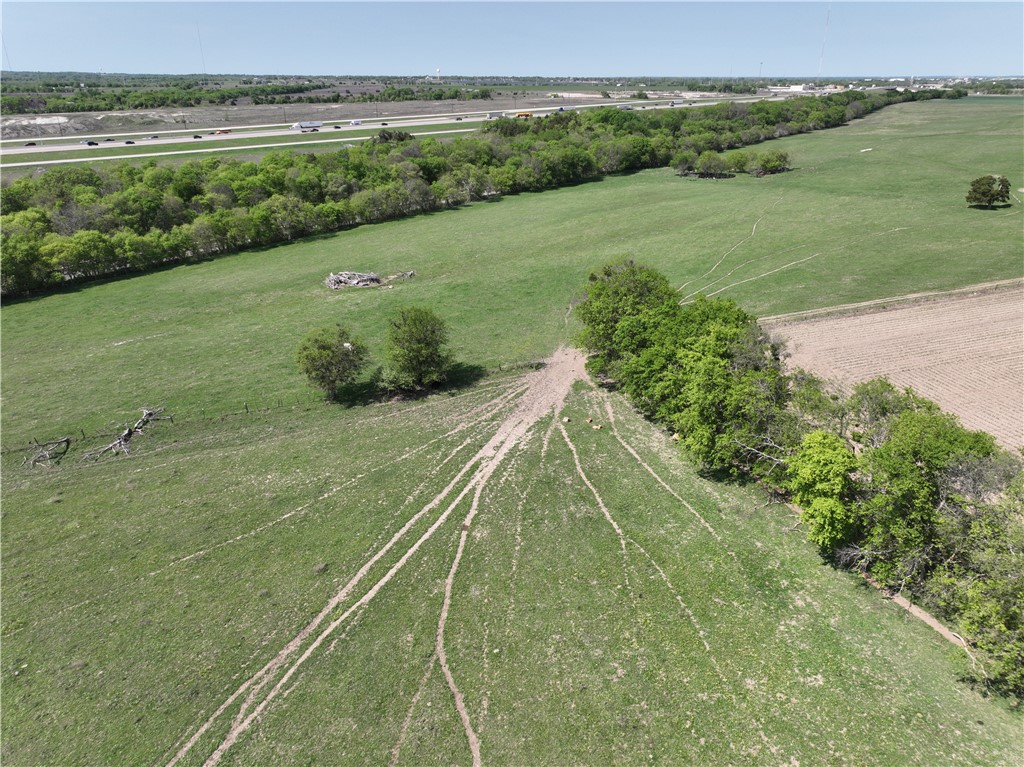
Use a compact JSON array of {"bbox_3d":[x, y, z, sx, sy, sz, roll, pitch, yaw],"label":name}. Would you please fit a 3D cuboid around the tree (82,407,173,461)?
[{"bbox_3d":[-42.839,5.516,79.798,4.600,1.700,10.600,10,25,21],"label":"tree"}]

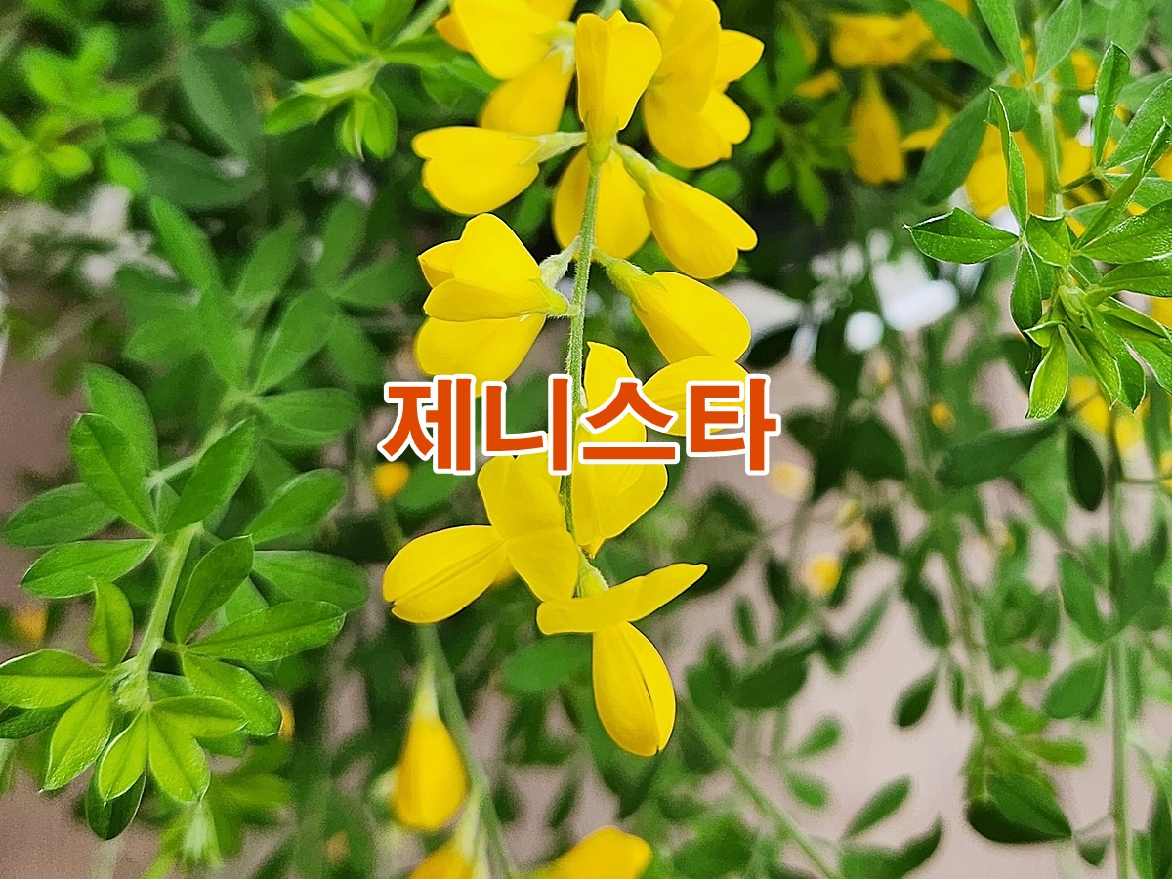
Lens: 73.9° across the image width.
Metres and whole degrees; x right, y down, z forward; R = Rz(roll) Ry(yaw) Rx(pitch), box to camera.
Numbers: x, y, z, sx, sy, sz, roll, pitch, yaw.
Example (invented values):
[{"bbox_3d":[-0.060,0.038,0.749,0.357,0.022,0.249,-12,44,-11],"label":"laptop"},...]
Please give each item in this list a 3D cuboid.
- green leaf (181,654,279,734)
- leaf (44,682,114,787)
[{"bbox_3d":[-0.074,0.053,0.162,0.025,0.011,0.003,35,-18,7],"label":"green leaf"},{"bbox_3d":[-0.101,0.059,0.155,0.009,0.021,0.003,23,-17,11],"label":"leaf"}]

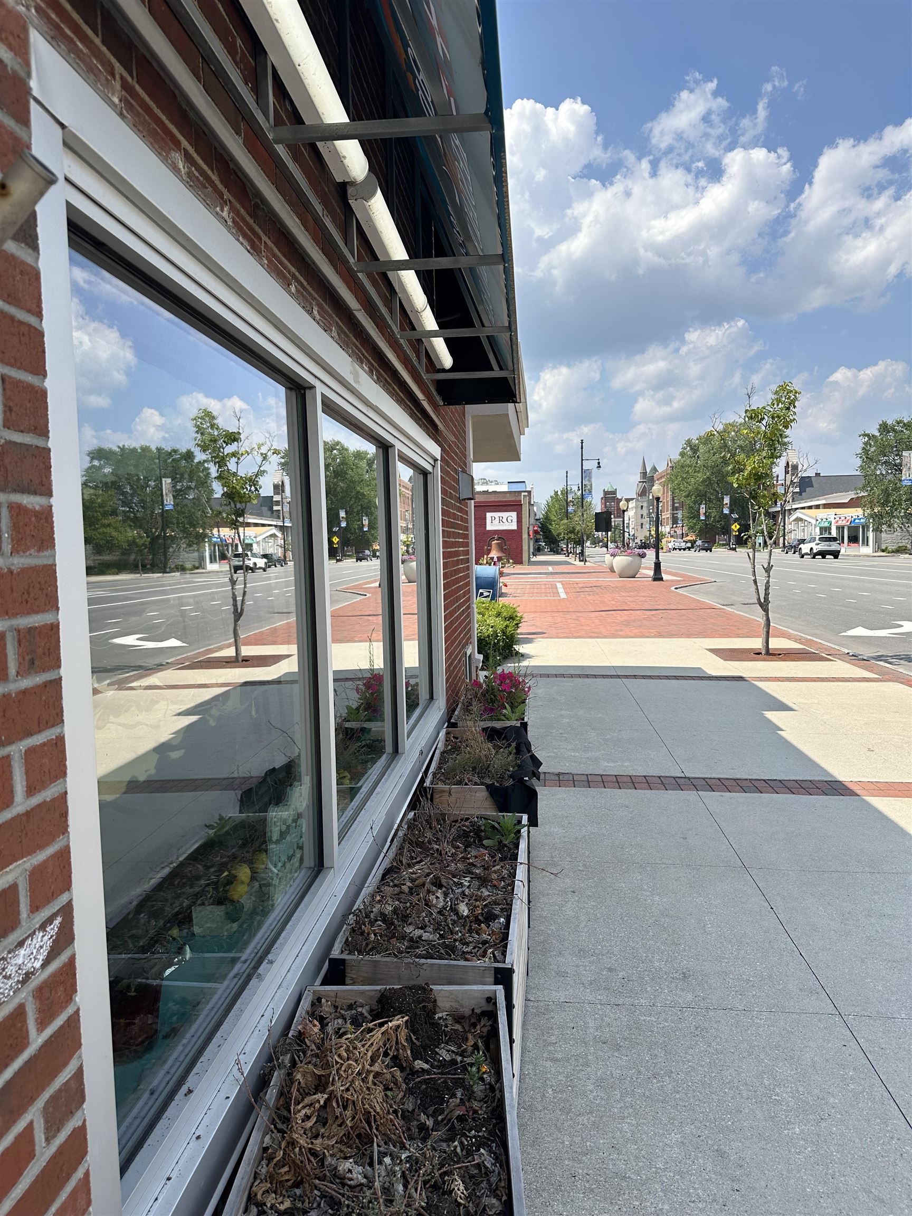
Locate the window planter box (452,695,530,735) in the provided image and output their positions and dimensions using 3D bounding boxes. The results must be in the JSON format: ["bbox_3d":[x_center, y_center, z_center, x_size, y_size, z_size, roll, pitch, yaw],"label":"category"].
[{"bbox_3d":[0.262,0.913,5.691,0.467,0.560,1.180,-1,4,5],"label":"window planter box"}]

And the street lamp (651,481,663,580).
[{"bbox_3d":[8.601,-3.273,36.027,0.480,4.160,0.480,-1,4,5],"label":"street lamp"}]

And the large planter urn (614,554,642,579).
[{"bbox_3d":[8.123,-1.996,39.689,1.330,1.130,1.330,-1,4,5],"label":"large planter urn"}]

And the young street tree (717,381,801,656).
[{"bbox_3d":[4.519,-1.306,12.430,1.350,4.000,1.350,-1,4,5],"label":"young street tree"}]

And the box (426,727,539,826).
[{"bbox_3d":[0.148,1.013,4.320,0.490,0.560,1.190,-1,4,4],"label":"box"}]

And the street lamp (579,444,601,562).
[{"bbox_3d":[11.756,-9.367,73.753,1.900,10.600,0.500,-1,4,5],"label":"street lamp"}]

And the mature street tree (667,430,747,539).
[{"bbox_3d":[43.772,-19.383,137.559,18.000,19.800,17.000,-1,4,5],"label":"mature street tree"}]

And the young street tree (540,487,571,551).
[{"bbox_3d":[13.983,-11.829,114.649,4.600,9.500,4.600,-1,4,5],"label":"young street tree"}]

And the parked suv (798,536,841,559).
[{"bbox_3d":[26.756,-4.511,62.172,1.840,1.700,4.600,-1,4,5],"label":"parked suv"}]

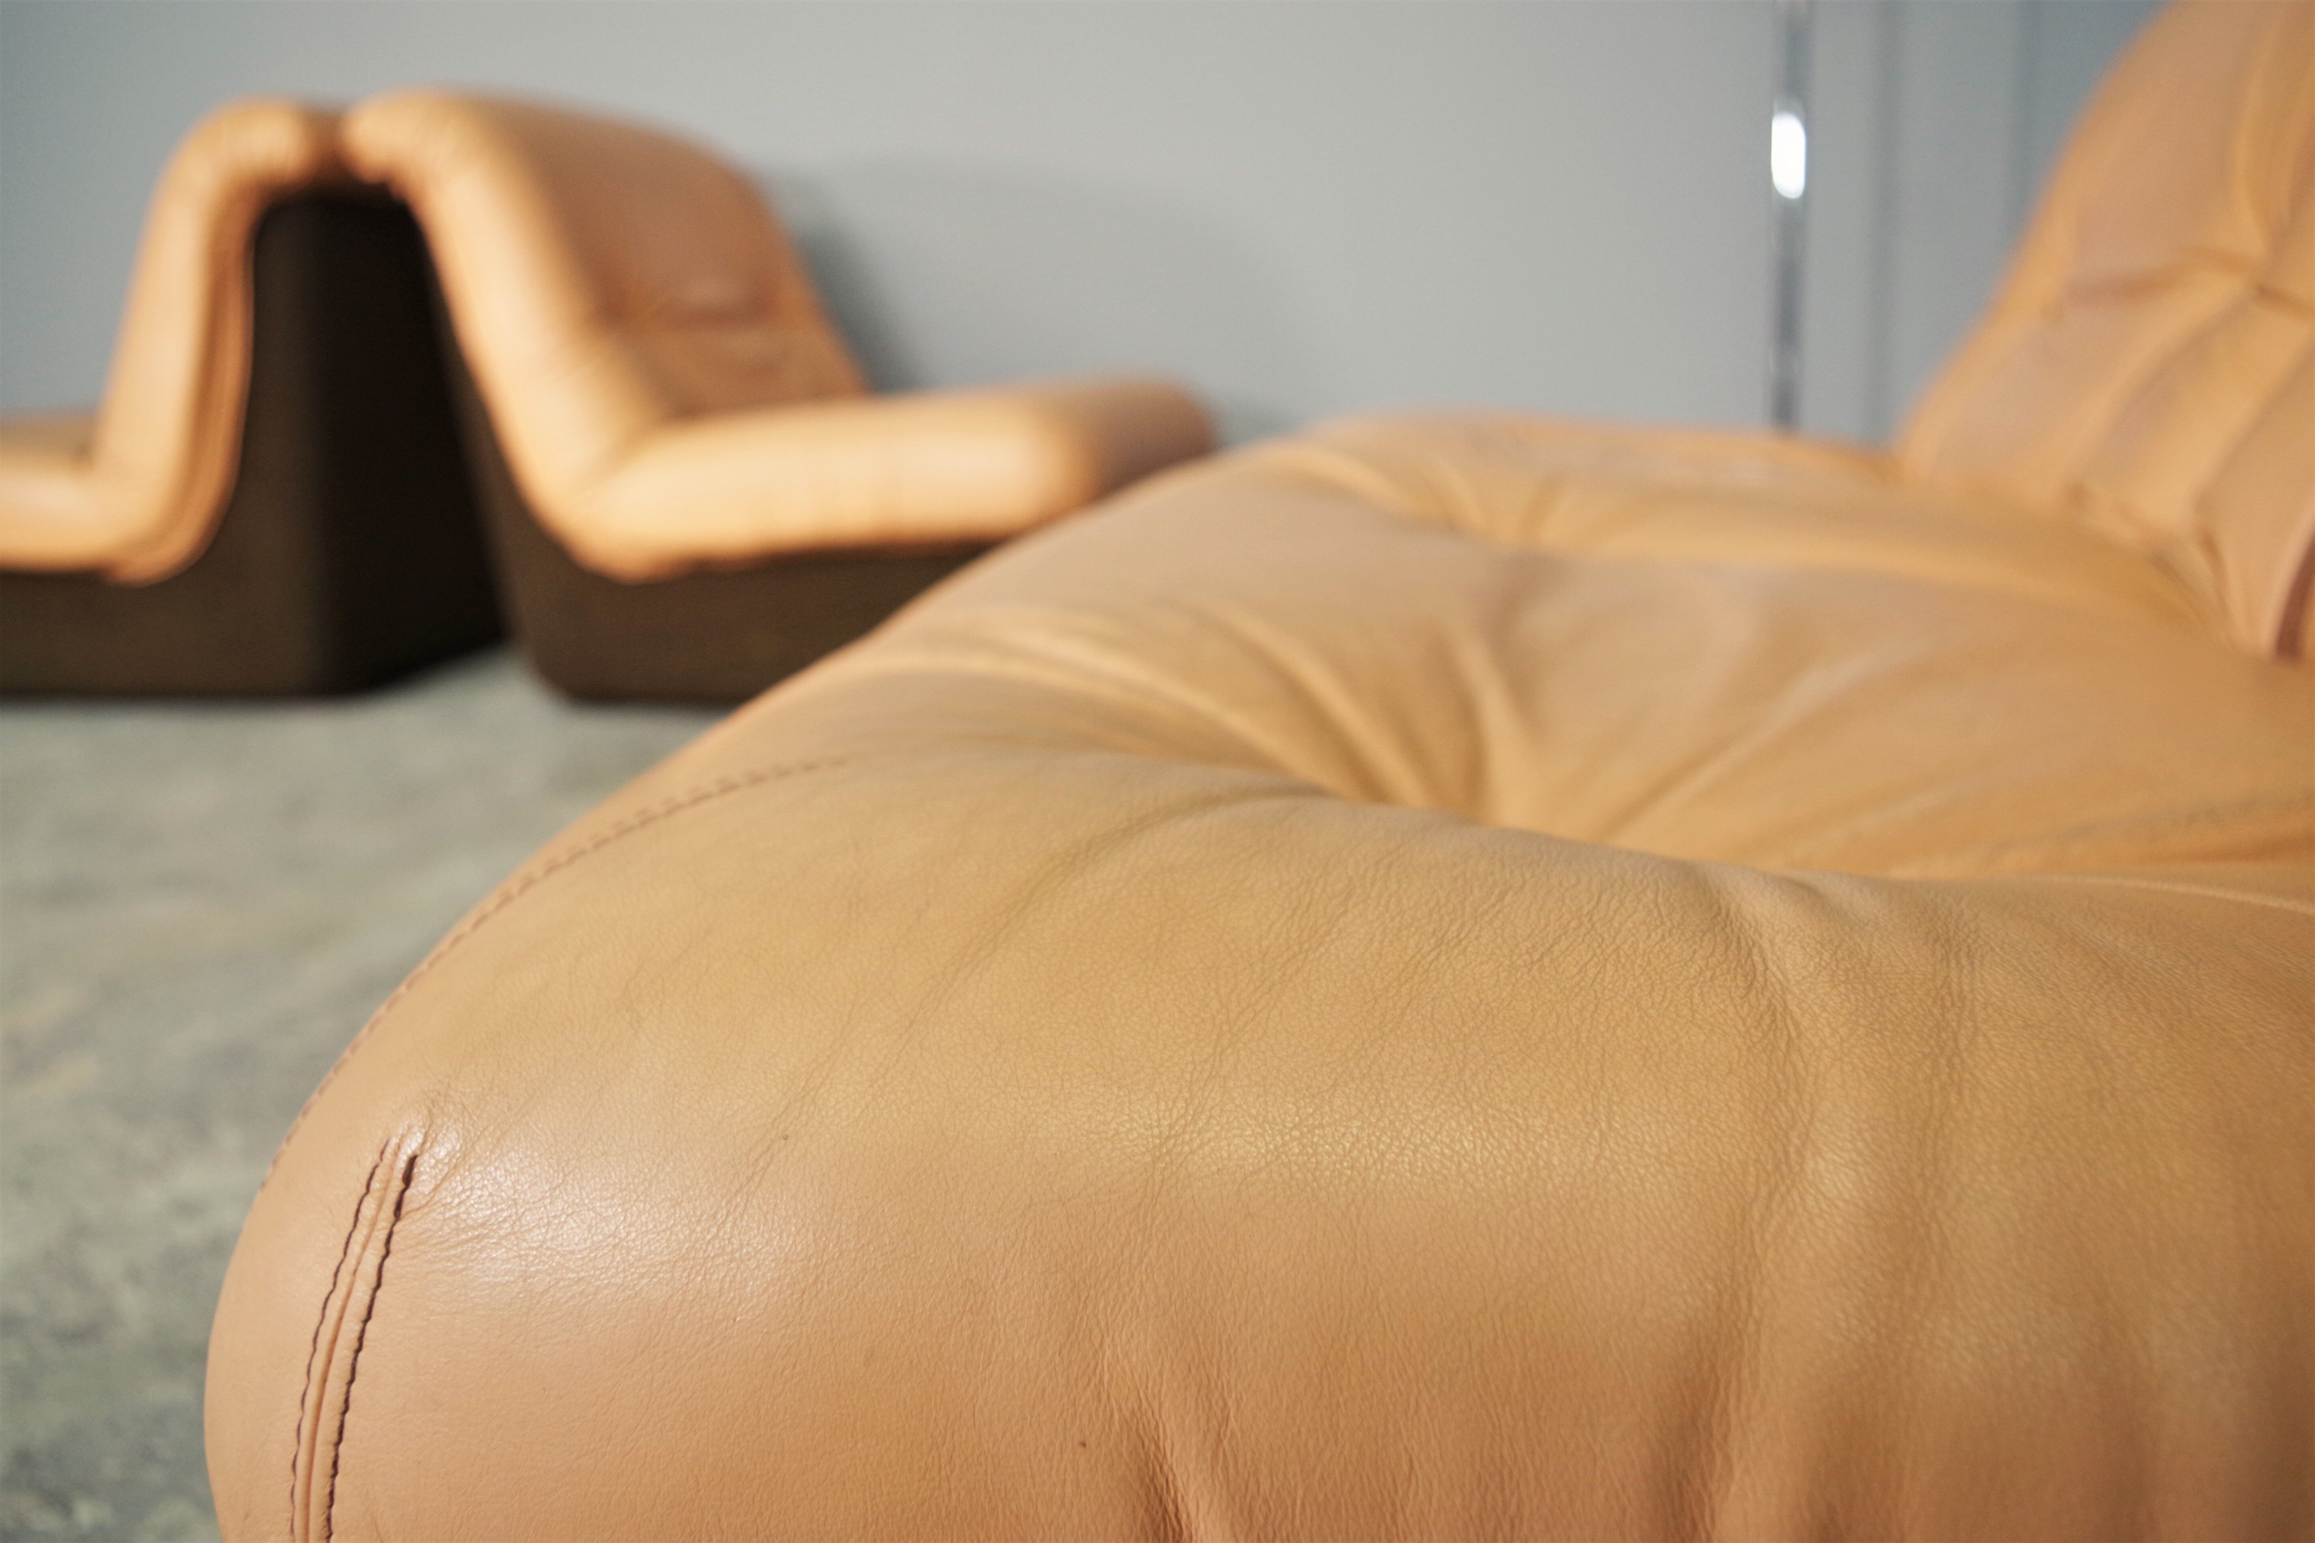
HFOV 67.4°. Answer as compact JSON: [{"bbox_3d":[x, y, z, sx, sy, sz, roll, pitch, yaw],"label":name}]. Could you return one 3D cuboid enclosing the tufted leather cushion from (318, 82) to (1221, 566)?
[{"bbox_3d":[-0.407,-0.567,2.259,0.900,0.560,0.720,2,15,13],"label":"tufted leather cushion"}]

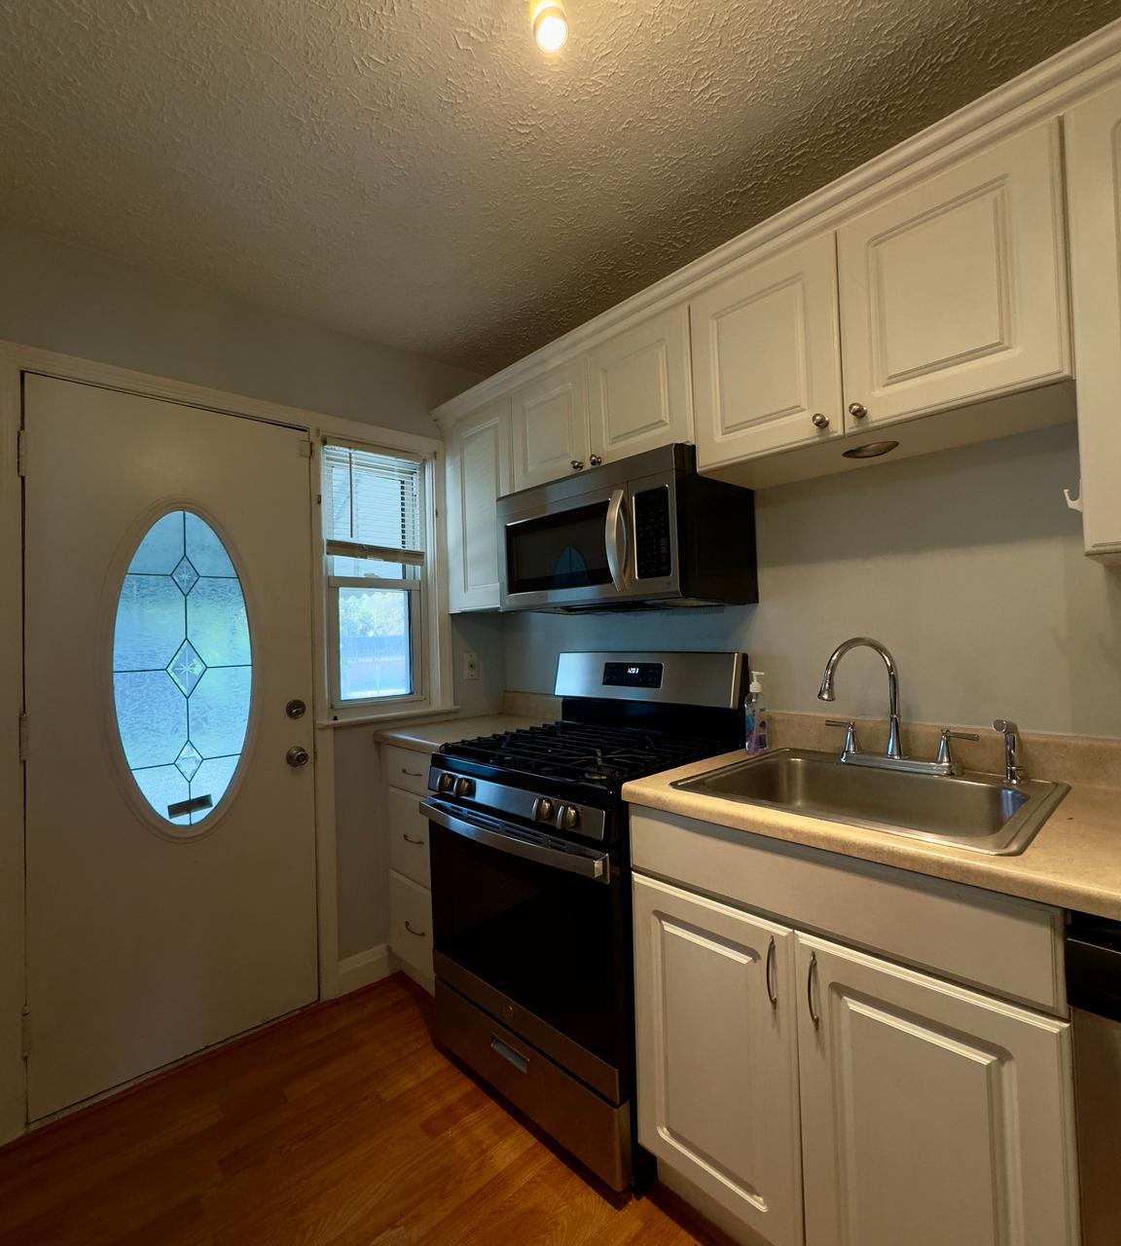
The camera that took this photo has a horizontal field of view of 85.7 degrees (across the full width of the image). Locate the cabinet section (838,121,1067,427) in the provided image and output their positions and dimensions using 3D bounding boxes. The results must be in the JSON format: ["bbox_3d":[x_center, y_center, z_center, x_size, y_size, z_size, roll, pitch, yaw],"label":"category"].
[{"bbox_3d":[0.850,-0.639,1.278,0.300,0.452,0.384,0,-2,-43],"label":"cabinet section"}]

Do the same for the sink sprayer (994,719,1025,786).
[{"bbox_3d":[0.944,0.274,1.277,0.058,0.127,0.030,-1,-2,-28],"label":"sink sprayer"}]

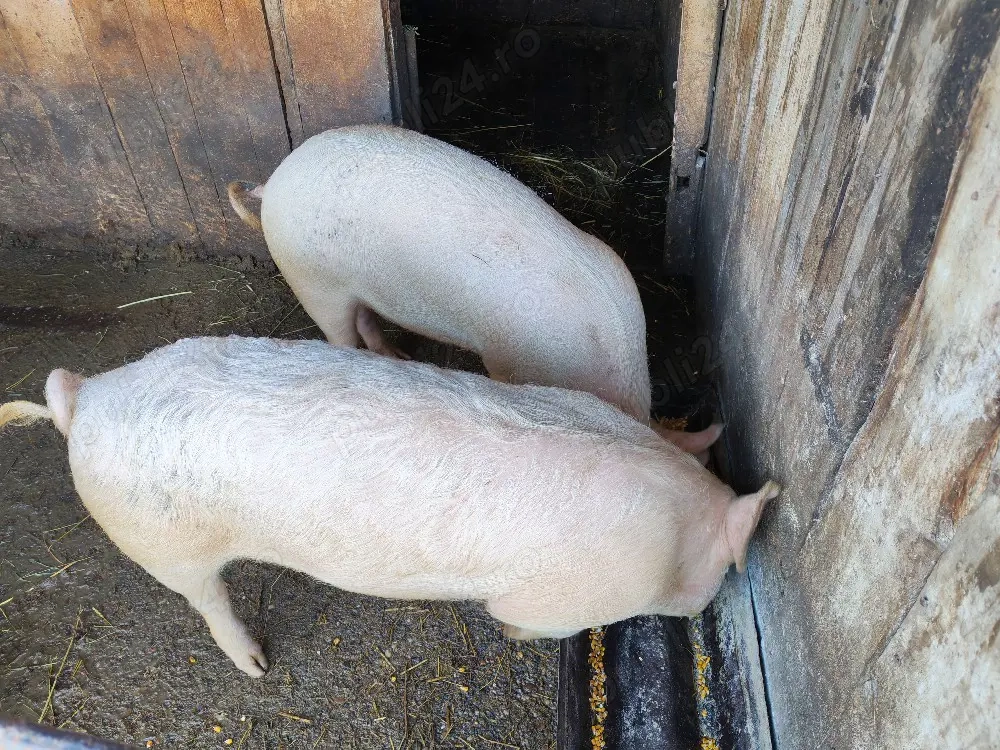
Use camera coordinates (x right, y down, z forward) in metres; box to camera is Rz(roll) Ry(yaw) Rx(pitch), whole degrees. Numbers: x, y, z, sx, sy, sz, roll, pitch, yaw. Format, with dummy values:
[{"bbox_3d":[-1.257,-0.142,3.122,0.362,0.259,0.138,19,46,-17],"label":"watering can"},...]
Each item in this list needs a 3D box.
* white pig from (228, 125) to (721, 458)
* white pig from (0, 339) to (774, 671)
[{"bbox_3d":[-0.041,-0.132,1.737,1.187,0.593,0.374,26,47,30],"label":"white pig"},{"bbox_3d":[-0.141,0.231,1.296,1.226,0.593,0.361,4,40,8],"label":"white pig"}]

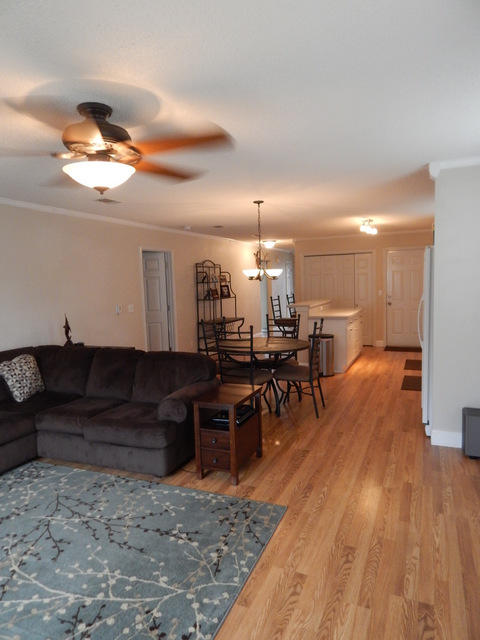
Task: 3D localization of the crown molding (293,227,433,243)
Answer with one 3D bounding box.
[{"bbox_3d":[2.549,-1.806,8.688,2.950,0.100,0.080,0,6,24],"label":"crown molding"}]

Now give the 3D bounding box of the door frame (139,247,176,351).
[{"bbox_3d":[-1.292,-0.082,6.513,0.130,2.090,0.920,0,6,24],"label":"door frame"}]

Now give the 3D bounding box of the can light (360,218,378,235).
[{"bbox_3d":[2.114,-1.514,6.678,0.320,0.220,0.380,0,6,24],"label":"can light"}]

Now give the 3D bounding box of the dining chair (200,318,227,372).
[{"bbox_3d":[-0.143,0.512,5.322,0.540,1.060,0.450,3,8,42],"label":"dining chair"}]

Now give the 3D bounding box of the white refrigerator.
[{"bbox_3d":[2.203,0.190,4.072,0.800,1.780,0.880,0,6,24],"label":"white refrigerator"}]

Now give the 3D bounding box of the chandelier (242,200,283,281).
[{"bbox_3d":[0.223,-0.904,4.712,0.520,0.900,0.520,-2,6,0],"label":"chandelier"}]

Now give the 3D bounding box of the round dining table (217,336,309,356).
[{"bbox_3d":[0.300,0.674,5.042,1.100,0.760,1.100,-2,6,0],"label":"round dining table"}]

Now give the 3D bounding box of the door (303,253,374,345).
[{"bbox_3d":[2.181,-0.453,9.075,1.520,2.030,0.070,1,6,25],"label":"door"}]

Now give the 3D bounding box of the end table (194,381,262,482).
[{"bbox_3d":[-0.080,0.922,3.384,0.370,0.630,0.570,0,6,24],"label":"end table"}]

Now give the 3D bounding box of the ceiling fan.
[{"bbox_3d":[-0.713,-0.839,2.047,1.330,0.430,1.330,0,6,24],"label":"ceiling fan"}]

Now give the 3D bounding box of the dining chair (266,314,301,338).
[{"bbox_3d":[0.499,0.481,5.382,0.460,1.060,0.540,0,6,24],"label":"dining chair"}]

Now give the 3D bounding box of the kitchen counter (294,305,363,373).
[{"bbox_3d":[1.619,0.227,7.406,1.020,1.070,1.820,0,6,24],"label":"kitchen counter"}]

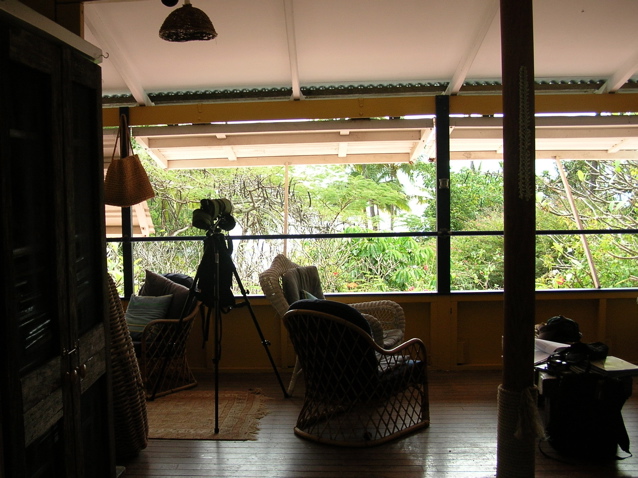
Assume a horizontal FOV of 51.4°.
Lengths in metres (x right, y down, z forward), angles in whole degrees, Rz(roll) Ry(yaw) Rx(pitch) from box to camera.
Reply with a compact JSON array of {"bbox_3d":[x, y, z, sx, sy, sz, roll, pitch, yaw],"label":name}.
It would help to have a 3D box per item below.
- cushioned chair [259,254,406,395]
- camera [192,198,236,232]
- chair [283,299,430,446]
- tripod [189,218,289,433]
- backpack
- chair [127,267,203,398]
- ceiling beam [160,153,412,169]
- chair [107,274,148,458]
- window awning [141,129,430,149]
[{"bbox_3d":[0.149,0.681,5.399,0.950,1.070,0.710,0,4,23],"label":"cushioned chair"},{"bbox_3d":[-0.769,-0.170,4.858,0.220,0.260,0.280,2,5,37],"label":"camera"},{"bbox_3d":[0.256,0.839,4.410,0.700,0.880,0.740,2,5,42],"label":"chair"},{"bbox_3d":[-0.809,0.576,4.810,1.030,1.400,0.850,-1,4,4],"label":"tripod"},{"bbox_3d":[1.605,1.043,3.964,0.440,0.470,0.260,0,4,12],"label":"backpack"},{"bbox_3d":[-1.322,0.774,5.640,0.700,0.920,0.690,-5,5,-44],"label":"chair"},{"bbox_3d":[-0.301,-0.837,7.074,2.600,0.100,0.060,-1,4,4],"label":"ceiling beam"},{"bbox_3d":[-1.470,0.754,4.302,0.720,1.140,0.750,-1,4,8],"label":"chair"},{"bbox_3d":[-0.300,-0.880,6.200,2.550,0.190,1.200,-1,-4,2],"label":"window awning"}]

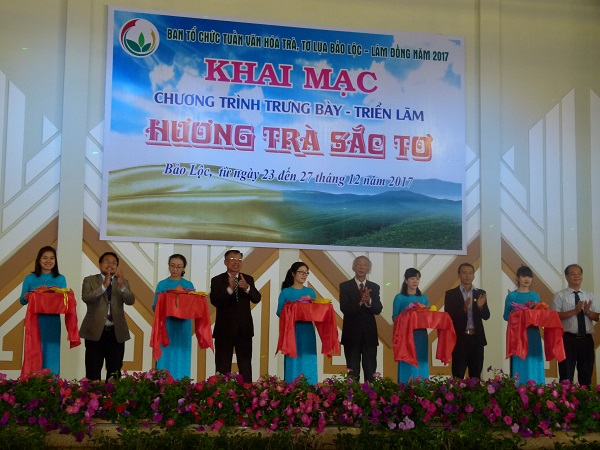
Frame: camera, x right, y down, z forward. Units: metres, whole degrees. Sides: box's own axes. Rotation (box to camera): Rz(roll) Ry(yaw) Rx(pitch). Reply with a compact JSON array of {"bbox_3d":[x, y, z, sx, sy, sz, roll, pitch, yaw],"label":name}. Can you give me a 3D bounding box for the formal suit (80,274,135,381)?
[{"bbox_3d":[-1.873,1.158,10.445,0.480,1.371,0.370,3,-7,-19],"label":"formal suit"}]

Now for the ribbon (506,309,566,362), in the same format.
[{"bbox_3d":[2.448,1.149,11.305,0.524,0.549,0.360,2,-8,-10],"label":"ribbon"}]

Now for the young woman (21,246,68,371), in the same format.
[{"bbox_3d":[-2.433,1.022,10.261,0.440,1.647,0.400,3,-7,-18],"label":"young woman"}]

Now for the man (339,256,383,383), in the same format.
[{"bbox_3d":[0.629,1.159,11.227,0.460,1.690,0.400,2,-8,-10],"label":"man"}]

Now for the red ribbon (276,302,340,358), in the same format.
[{"bbox_3d":[0.084,1.042,10.789,0.557,0.553,0.360,3,-8,-15],"label":"red ribbon"}]

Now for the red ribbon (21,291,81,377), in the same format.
[{"bbox_3d":[-2.320,1.005,10.085,0.530,0.818,0.380,3,-7,-17],"label":"red ribbon"}]

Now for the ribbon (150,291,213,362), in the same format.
[{"bbox_3d":[-1.142,0.983,10.522,0.549,0.684,0.360,3,-8,-15],"label":"ribbon"}]

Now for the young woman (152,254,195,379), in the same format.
[{"bbox_3d":[-1.258,1.096,10.771,0.420,1.638,0.460,3,-8,-15],"label":"young woman"}]

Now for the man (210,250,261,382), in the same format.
[{"bbox_3d":[-0.660,1.096,10.946,0.500,1.703,0.420,2,-8,-9],"label":"man"}]

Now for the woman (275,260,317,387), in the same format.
[{"bbox_3d":[-0.025,1.159,10.879,0.420,1.575,0.400,3,-7,-18],"label":"woman"}]

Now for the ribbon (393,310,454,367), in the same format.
[{"bbox_3d":[1.255,1.133,11.010,0.600,0.582,0.380,3,-7,-18],"label":"ribbon"}]

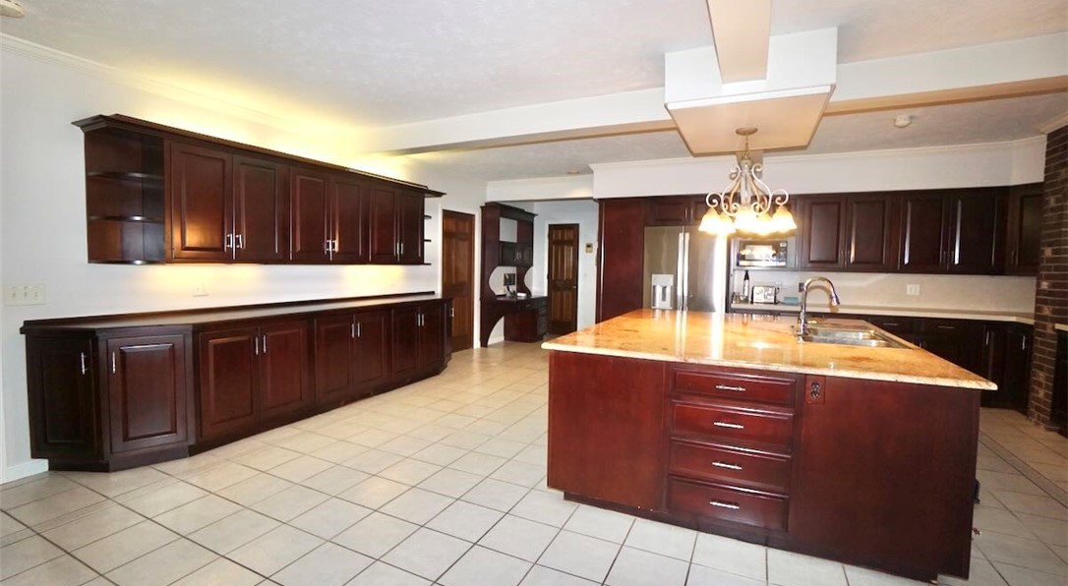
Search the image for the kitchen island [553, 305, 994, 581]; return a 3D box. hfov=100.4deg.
[{"bbox_3d":[1.451,0.719,3.261,1.900,0.910,2.560,2,3,25],"label":"kitchen island"}]

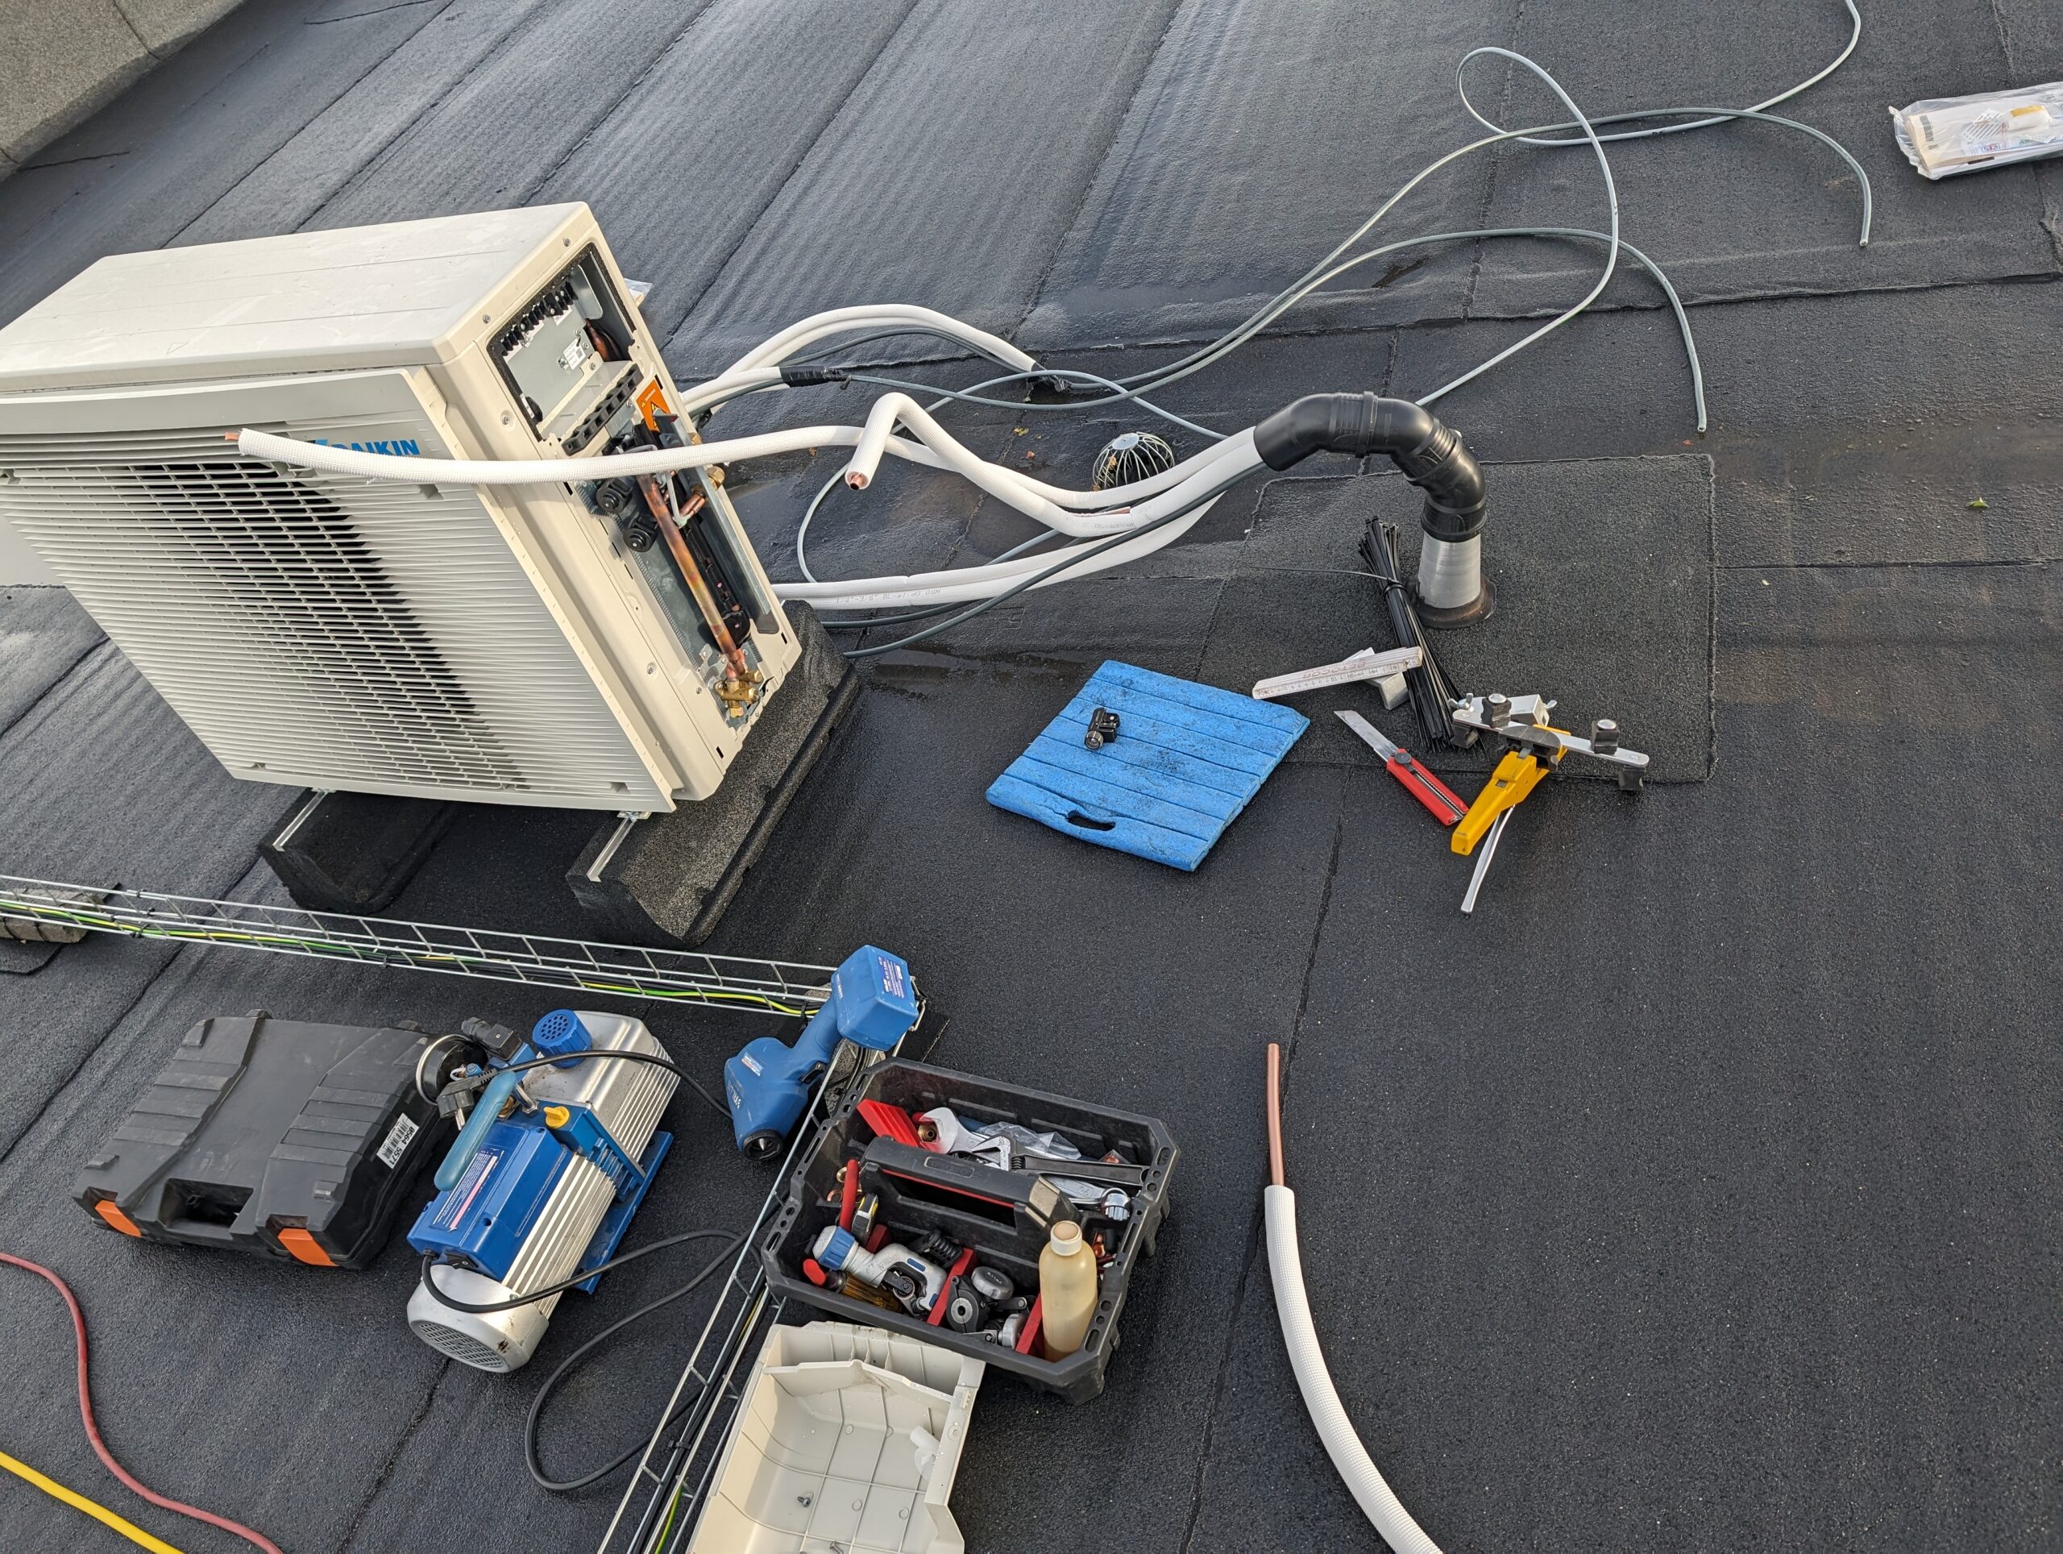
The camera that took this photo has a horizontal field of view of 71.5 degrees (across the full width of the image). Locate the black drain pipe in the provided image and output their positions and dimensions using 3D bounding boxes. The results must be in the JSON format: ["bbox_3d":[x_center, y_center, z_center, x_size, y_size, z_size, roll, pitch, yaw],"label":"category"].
[{"bbox_3d":[0.494,-0.419,2.125,0.385,0.333,0.120,22,56,35],"label":"black drain pipe"}]

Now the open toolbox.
[{"bbox_3d":[-0.055,0.462,1.503,0.390,0.205,0.282,8,49,26],"label":"open toolbox"}]

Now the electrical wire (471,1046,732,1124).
[{"bbox_3d":[-0.502,0.376,1.702,0.250,0.175,0.040,-12,43,7],"label":"electrical wire"}]

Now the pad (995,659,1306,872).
[{"bbox_3d":[0.166,-0.026,2.058,0.352,0.028,0.304,20,55,34],"label":"pad"}]

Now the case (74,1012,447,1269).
[{"bbox_3d":[-0.990,0.473,1.892,0.415,0.102,0.292,0,46,19],"label":"case"}]

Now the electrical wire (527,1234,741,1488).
[{"bbox_3d":[-0.424,0.645,1.565,0.292,0.039,0.186,-25,43,-7],"label":"electrical wire"}]

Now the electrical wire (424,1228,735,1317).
[{"bbox_3d":[-0.502,0.543,1.603,0.313,0.144,0.078,-19,43,0],"label":"electrical wire"}]

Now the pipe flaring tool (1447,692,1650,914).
[{"bbox_3d":[0.604,0.026,1.797,0.255,0.104,0.315,18,54,33],"label":"pipe flaring tool"}]

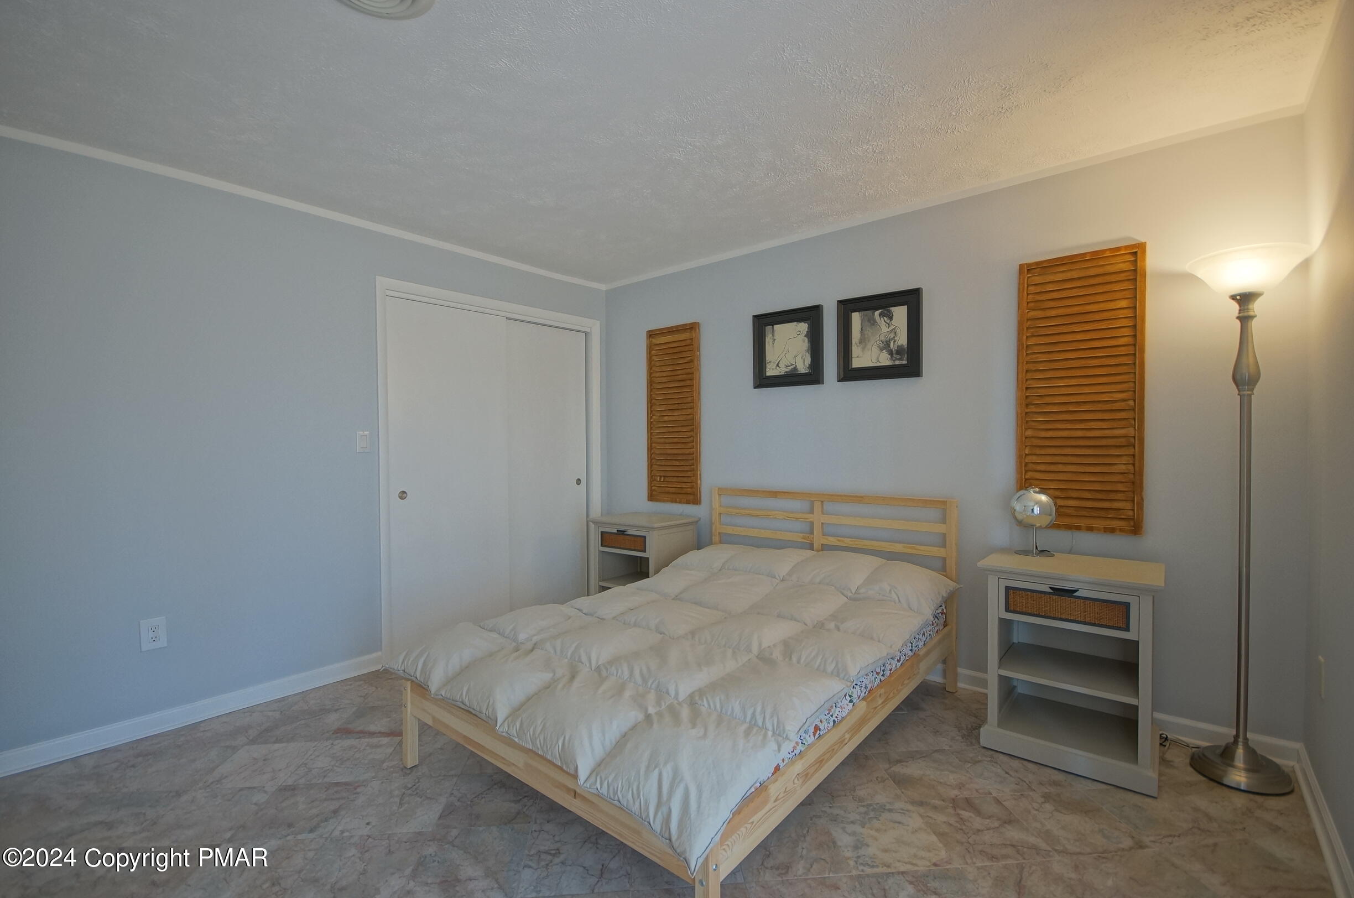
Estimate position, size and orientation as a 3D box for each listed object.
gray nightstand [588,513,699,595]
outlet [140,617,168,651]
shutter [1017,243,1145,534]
[{"bbox_3d":[-0.207,0.804,3.603,0.553,0.722,0.420,0,1,39],"label":"gray nightstand"},{"bbox_3d":[-2.199,0.778,2.368,0.010,0.127,0.081,0,1,42],"label":"outlet"},{"bbox_3d":[1.742,-0.241,2.445,0.445,1.193,0.030,0,1,39],"label":"shutter"}]

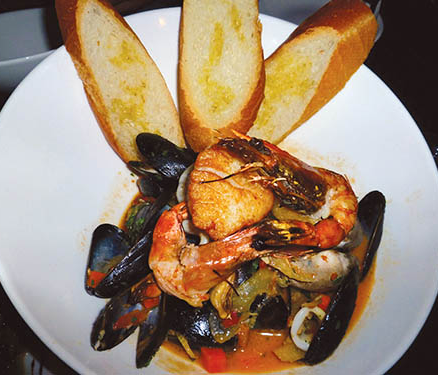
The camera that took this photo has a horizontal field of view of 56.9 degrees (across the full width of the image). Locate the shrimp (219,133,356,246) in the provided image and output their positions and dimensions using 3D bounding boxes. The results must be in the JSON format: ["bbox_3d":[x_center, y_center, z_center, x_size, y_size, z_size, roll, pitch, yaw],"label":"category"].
[{"bbox_3d":[0.043,0.000,0.262,0.090,0.032,0.064,22,57,11],"label":"shrimp"}]

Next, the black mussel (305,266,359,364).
[{"bbox_3d":[0.072,0.078,0.253,0.020,0.028,0.067,29,59,20],"label":"black mussel"}]

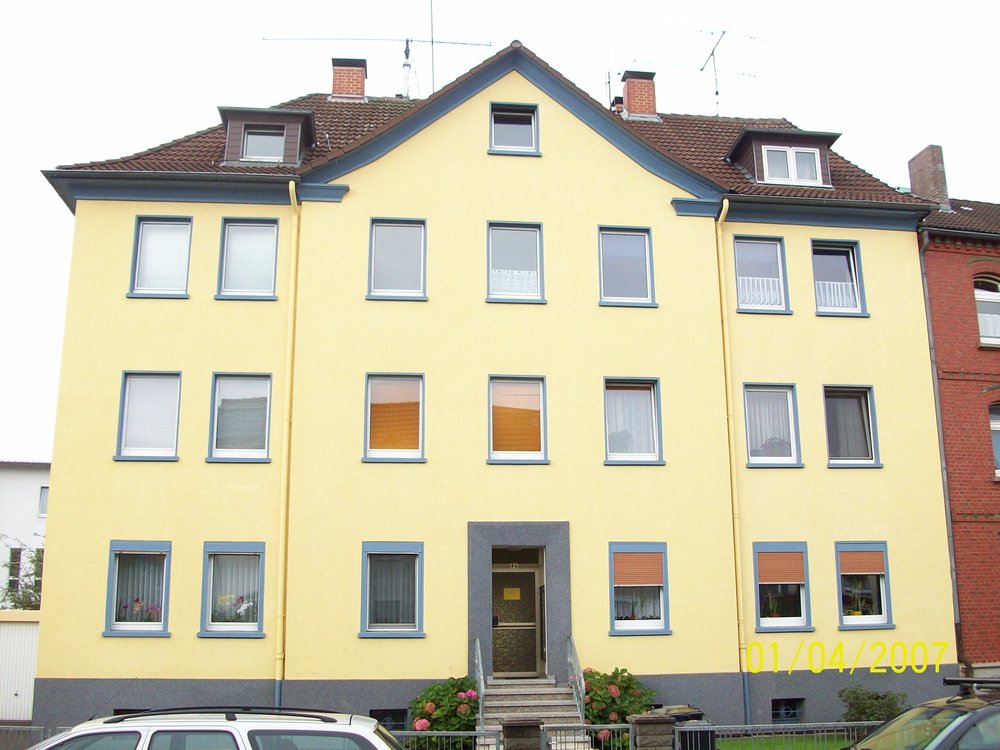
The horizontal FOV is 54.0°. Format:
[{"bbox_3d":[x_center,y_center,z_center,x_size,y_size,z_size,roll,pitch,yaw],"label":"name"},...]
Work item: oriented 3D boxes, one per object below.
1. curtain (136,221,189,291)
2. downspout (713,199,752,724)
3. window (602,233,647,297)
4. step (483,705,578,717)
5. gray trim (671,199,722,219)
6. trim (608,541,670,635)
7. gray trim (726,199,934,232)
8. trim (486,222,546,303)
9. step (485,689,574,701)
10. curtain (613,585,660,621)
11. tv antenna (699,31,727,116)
[{"bbox_3d":[-6.436,-2.259,18.757,0.930,1.300,0.080,1,-13,-6],"label":"curtain"},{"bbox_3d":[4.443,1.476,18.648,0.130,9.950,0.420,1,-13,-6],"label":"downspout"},{"bbox_3d":[2.461,-2.169,19.444,0.902,1.314,0.090,1,-13,-6],"label":"window"},{"bbox_3d":[0.512,5.629,16.479,1.660,0.170,0.300,1,-13,-6],"label":"step"},{"bbox_3d":[3.891,-3.286,19.464,1.015,0.273,0.200,1,-12,-6],"label":"gray trim"},{"bbox_3d":[2.549,3.892,17.882,1.110,1.660,0.170,1,-13,-6],"label":"trim"},{"bbox_3d":[6.643,-3.229,19.954,4.217,0.346,0.350,1,-12,-6],"label":"gray trim"},{"bbox_3d":[0.310,-2.148,18.916,1.164,1.664,0.150,1,-12,-6],"label":"trim"},{"bbox_3d":[0.498,5.513,16.955,1.580,0.175,0.380,1,-13,-6],"label":"step"},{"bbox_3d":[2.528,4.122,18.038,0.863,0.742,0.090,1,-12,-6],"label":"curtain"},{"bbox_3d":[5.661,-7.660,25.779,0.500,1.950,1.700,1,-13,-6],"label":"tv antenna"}]

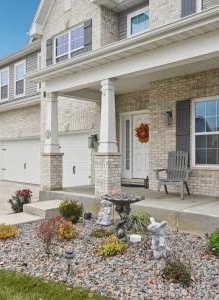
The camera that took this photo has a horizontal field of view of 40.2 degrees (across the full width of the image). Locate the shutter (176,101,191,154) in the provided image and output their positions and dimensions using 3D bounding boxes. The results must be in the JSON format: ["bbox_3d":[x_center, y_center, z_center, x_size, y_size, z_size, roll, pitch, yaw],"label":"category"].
[{"bbox_3d":[1.763,-0.374,7.112,0.385,1.620,0.040,-1,-1,44],"label":"shutter"}]

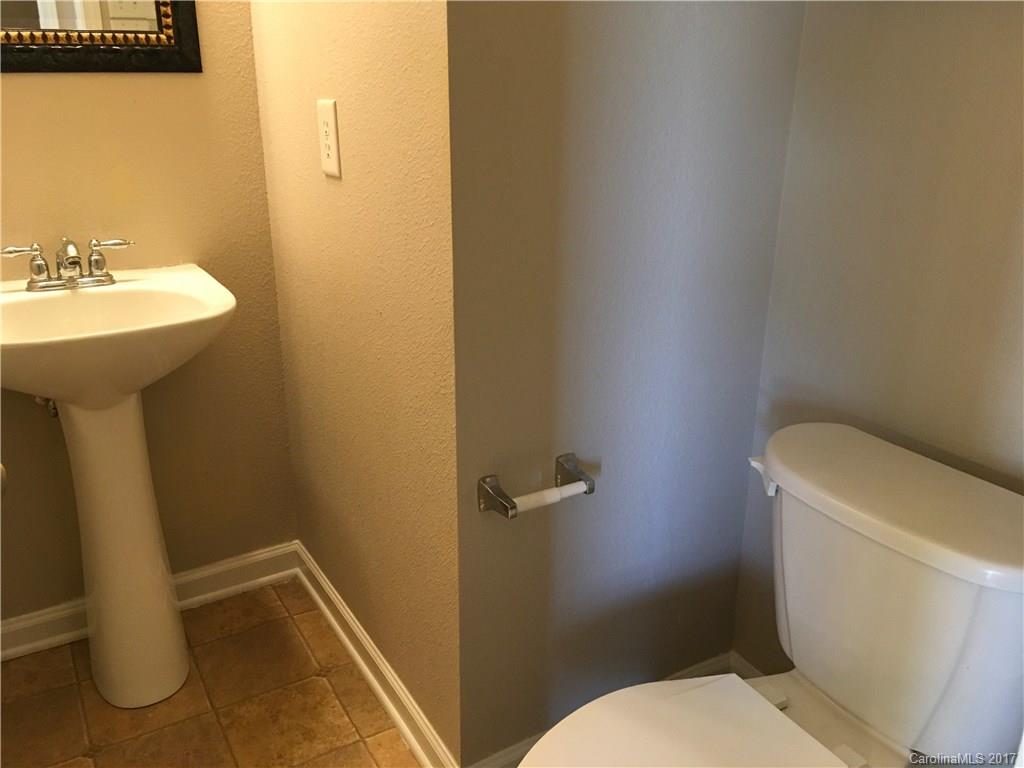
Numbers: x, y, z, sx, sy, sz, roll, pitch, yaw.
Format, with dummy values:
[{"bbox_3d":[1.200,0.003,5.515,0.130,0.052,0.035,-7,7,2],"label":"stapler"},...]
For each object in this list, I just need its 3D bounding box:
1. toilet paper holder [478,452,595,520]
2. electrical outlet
[{"bbox_3d":[0.043,0.165,1.311,0.173,0.054,0.071,-11,23,-29],"label":"toilet paper holder"},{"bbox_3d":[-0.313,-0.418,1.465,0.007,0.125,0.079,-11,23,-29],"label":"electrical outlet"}]

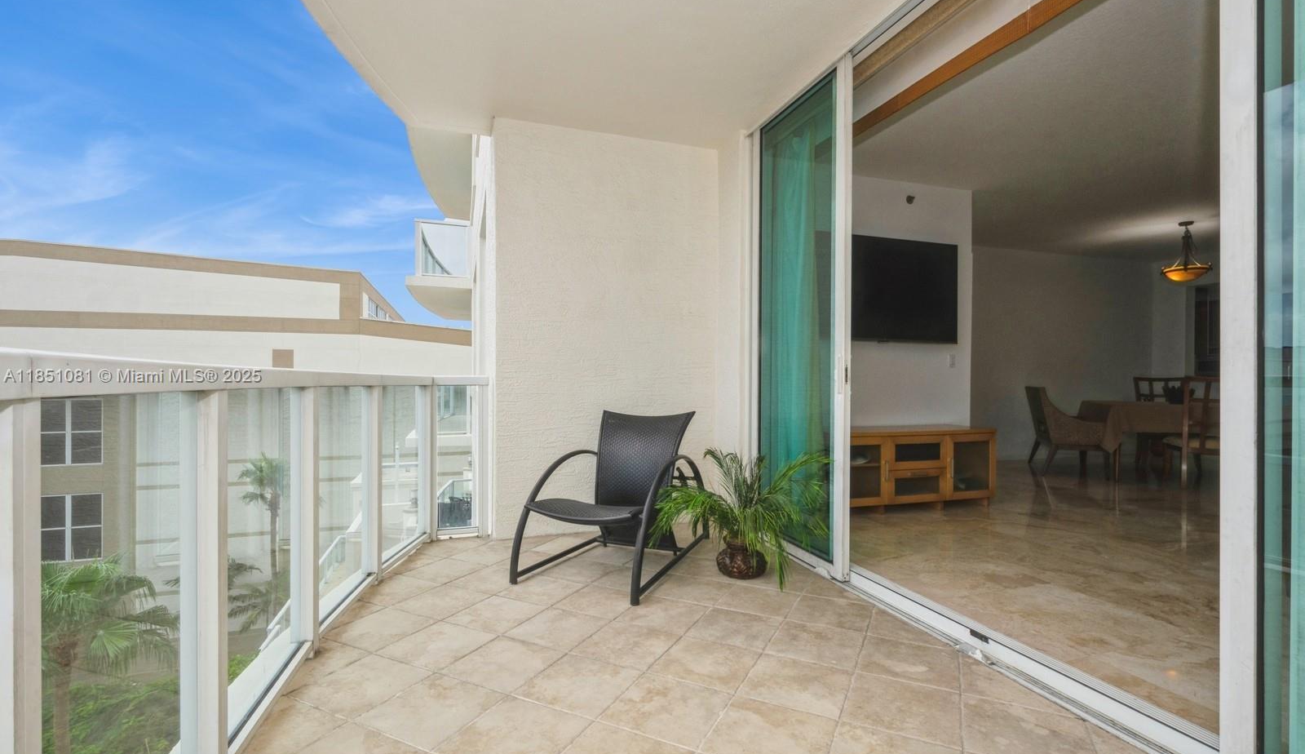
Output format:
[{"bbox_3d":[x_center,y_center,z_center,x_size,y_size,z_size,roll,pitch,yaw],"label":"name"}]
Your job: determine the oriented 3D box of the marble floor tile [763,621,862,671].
[{"bbox_3d":[0.640,1.039,2.105,0.309,0.015,0.306,0,0,27],"label":"marble floor tile"}]

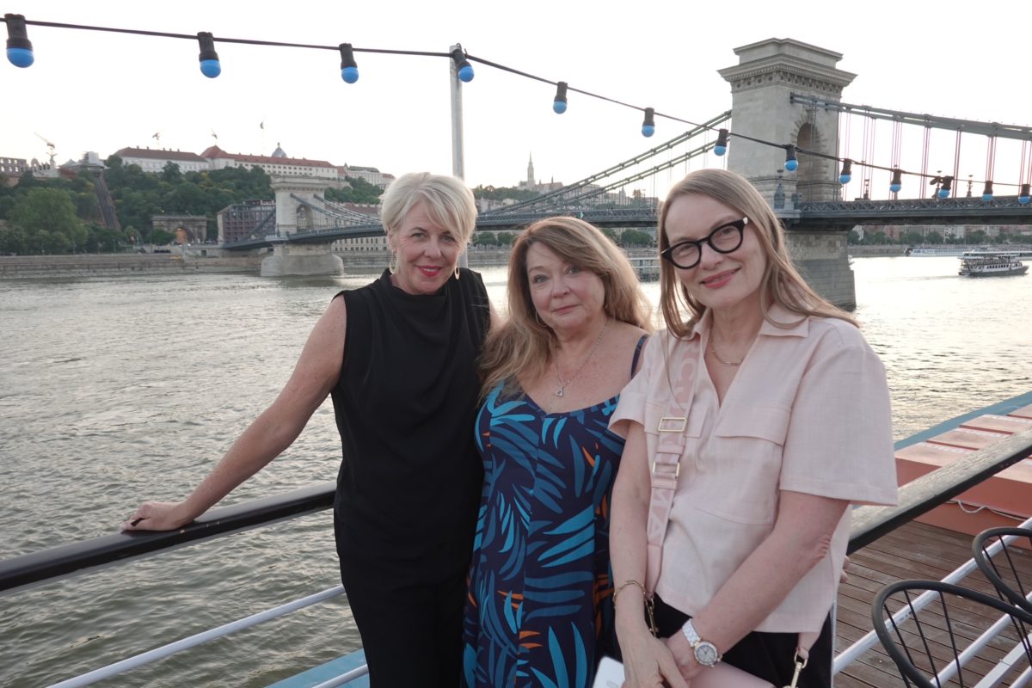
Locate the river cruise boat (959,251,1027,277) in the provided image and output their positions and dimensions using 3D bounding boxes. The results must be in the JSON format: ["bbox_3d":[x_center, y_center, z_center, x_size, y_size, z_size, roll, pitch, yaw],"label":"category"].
[{"bbox_3d":[137.482,-22.872,196.970,22.500,6.500,5.300,-3,9,-17],"label":"river cruise boat"}]

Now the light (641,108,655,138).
[{"bbox_3d":[0.432,-0.723,2.245,0.042,0.092,0.042,2,8,0],"label":"light"}]

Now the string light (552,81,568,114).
[{"bbox_3d":[0.136,-0.748,2.090,0.042,0.092,0.042,5,8,0],"label":"string light"}]

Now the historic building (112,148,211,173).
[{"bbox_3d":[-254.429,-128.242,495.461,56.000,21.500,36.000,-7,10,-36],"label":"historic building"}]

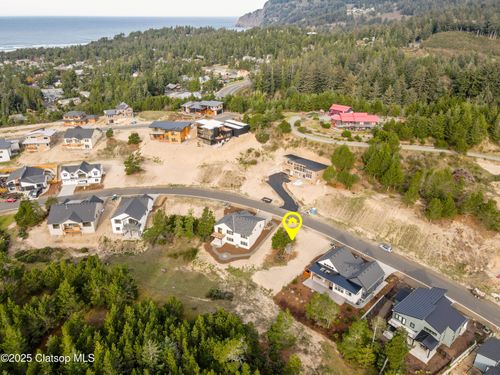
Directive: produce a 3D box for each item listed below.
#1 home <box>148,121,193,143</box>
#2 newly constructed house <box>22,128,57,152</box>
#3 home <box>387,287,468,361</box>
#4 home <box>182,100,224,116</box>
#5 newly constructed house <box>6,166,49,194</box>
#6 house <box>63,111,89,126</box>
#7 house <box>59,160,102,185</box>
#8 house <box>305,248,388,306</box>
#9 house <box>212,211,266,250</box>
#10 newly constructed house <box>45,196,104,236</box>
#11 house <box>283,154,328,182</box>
[{"bbox_3d":[-43.740,-30.840,191.080,20.880,8.670,10.830,5,27,9],"label":"home"},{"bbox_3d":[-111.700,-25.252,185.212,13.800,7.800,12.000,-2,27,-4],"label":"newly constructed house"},{"bbox_3d":[47.066,34.015,91.297,18.243,7.601,14.696,-21,33,-36],"label":"home"},{"bbox_3d":[-31.800,-53.878,235.189,25.500,7.000,12.500,6,27,13],"label":"home"},{"bbox_3d":[-104.800,-3.800,167.194,15.800,7.500,13.500,-5,27,-9],"label":"newly constructed house"},{"bbox_3d":[-108.500,-43.472,217.247,12.500,7.800,9.500,4,27,7],"label":"house"},{"bbox_3d":[-82.130,-8.570,172.050,17.730,8.470,10.340,-4,27,-8],"label":"house"},{"bbox_3d":[29.970,24.870,106.030,18.220,7.190,15.460,23,34,38],"label":"house"},{"bbox_3d":[-3.990,14.710,135.430,15.070,8.370,18.220,12,29,22],"label":"house"},{"bbox_3d":[-69.600,11.350,140.510,16.750,7.880,15.760,-3,27,-6],"label":"newly constructed house"},{"bbox_3d":[26.837,-9.960,171.923,10.500,6.300,22.500,-21,33,-35],"label":"house"}]

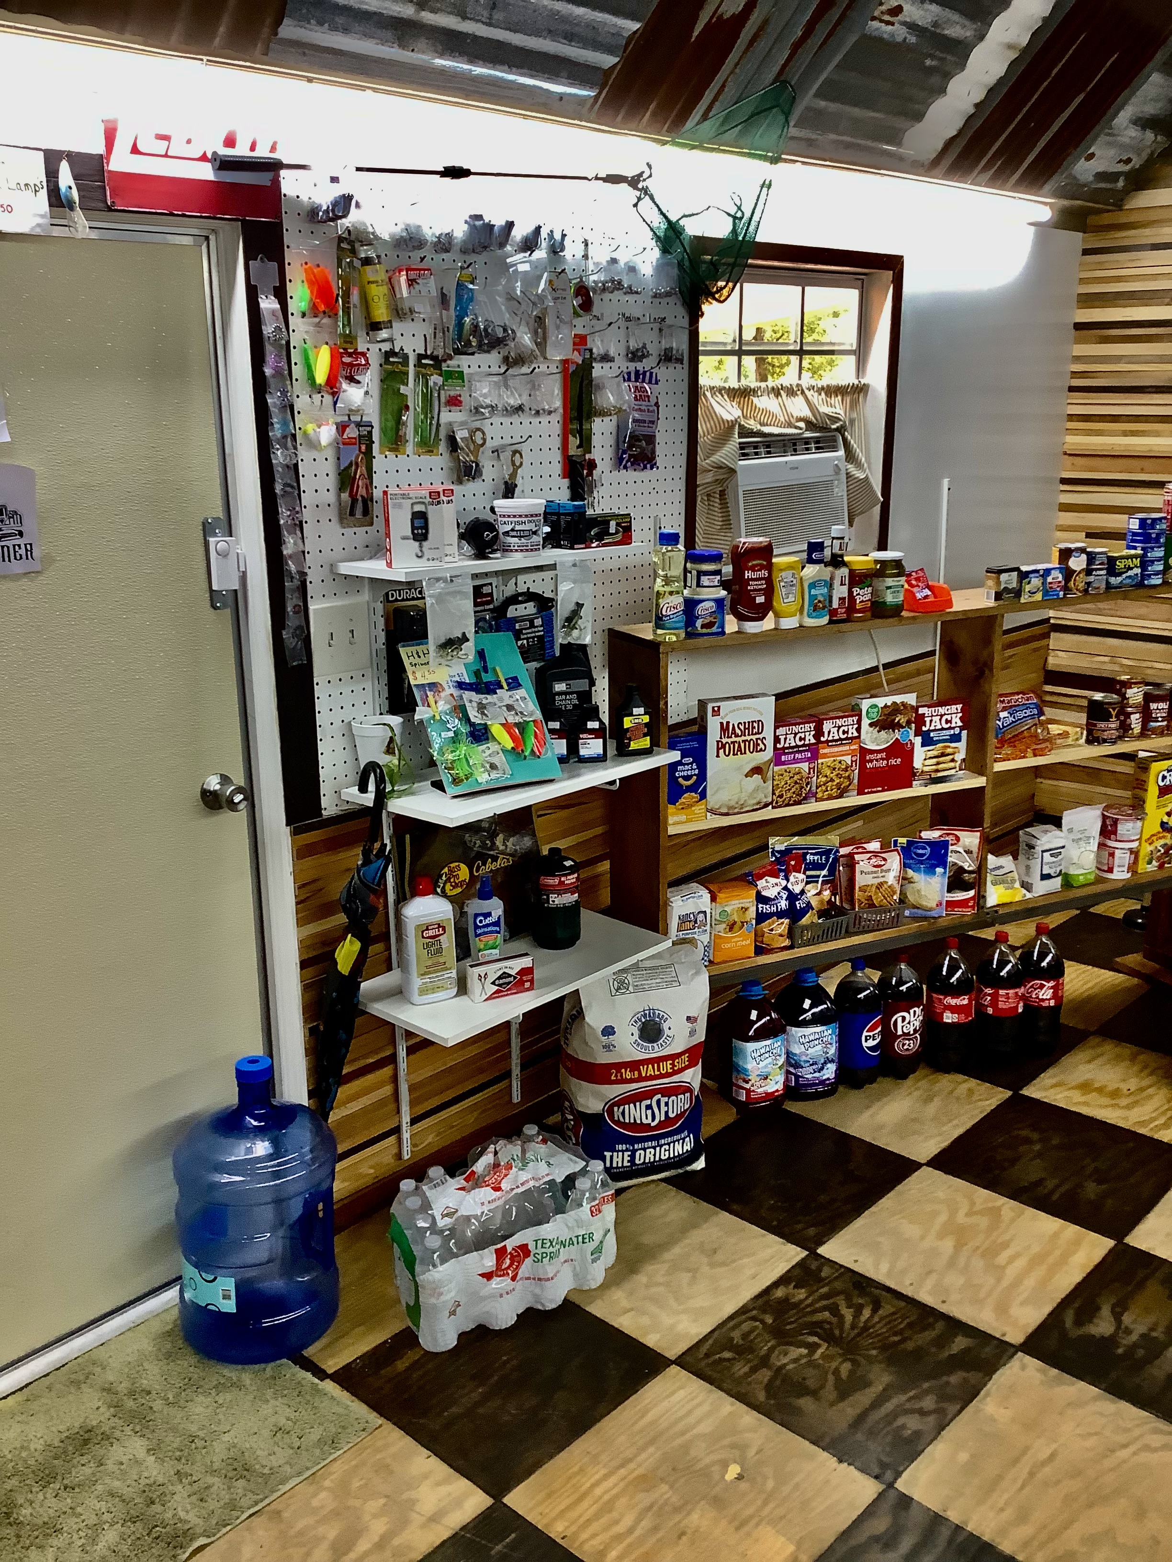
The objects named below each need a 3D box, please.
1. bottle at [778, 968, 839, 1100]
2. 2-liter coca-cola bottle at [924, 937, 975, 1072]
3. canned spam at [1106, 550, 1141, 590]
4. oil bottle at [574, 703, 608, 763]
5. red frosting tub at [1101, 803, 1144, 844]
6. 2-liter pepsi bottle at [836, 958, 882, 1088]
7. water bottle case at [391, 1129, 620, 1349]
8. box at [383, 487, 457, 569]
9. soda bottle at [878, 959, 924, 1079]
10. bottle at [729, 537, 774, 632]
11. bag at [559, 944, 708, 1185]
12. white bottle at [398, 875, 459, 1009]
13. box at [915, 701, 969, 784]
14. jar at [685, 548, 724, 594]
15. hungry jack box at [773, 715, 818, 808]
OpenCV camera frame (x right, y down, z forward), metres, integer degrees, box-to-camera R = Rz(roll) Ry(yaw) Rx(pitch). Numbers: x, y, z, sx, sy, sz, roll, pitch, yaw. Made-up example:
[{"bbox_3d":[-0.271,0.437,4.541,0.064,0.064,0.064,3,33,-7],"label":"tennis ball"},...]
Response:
[{"bbox_3d":[0.508,0.561,3.190,0.145,0.297,0.145,-2,16,-5],"label":"bottle"},{"bbox_3d":[0.850,0.514,3.244,0.108,0.315,0.108,-1,16,-2],"label":"2-liter coca-cola bottle"},{"bbox_3d":[1.270,-0.502,3.333,0.100,0.084,0.056,-8,17,-23],"label":"canned spam"},{"bbox_3d":[0.011,-0.093,2.691,0.056,0.106,0.036,-3,16,-7],"label":"oil bottle"},{"bbox_3d":[1.317,0.108,3.440,0.099,0.078,0.099,-1,16,0],"label":"red frosting tub"},{"bbox_3d":[0.629,0.542,3.216,0.109,0.303,0.109,-1,16,0],"label":"2-liter pepsi bottle"},{"bbox_3d":[-0.164,0.803,2.528,0.420,0.205,0.272,-12,19,-35],"label":"water bottle case"},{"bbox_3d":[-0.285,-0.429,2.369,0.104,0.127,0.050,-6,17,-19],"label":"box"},{"bbox_3d":[0.737,0.535,3.250,0.108,0.296,0.108,-1,16,0],"label":"soda bottle"},{"bbox_3d":[0.339,-0.400,2.850,0.089,0.188,0.056,-5,17,-16],"label":"bottle"},{"bbox_3d":[0.097,0.565,2.862,0.282,0.472,0.135,-7,17,-21],"label":"bag"},{"bbox_3d":[-0.285,0.281,2.546,0.098,0.232,0.063,-8,17,-24],"label":"white bottle"},{"bbox_3d":[0.807,-0.100,3.236,0.142,0.175,0.050,-7,17,-22],"label":"box"},{"bbox_3d":[0.241,-0.422,2.831,0.075,0.083,0.075,-1,16,0],"label":"jar"},{"bbox_3d":[0.434,-0.041,2.979,0.113,0.185,0.045,-9,18,-26],"label":"hungry jack box"}]

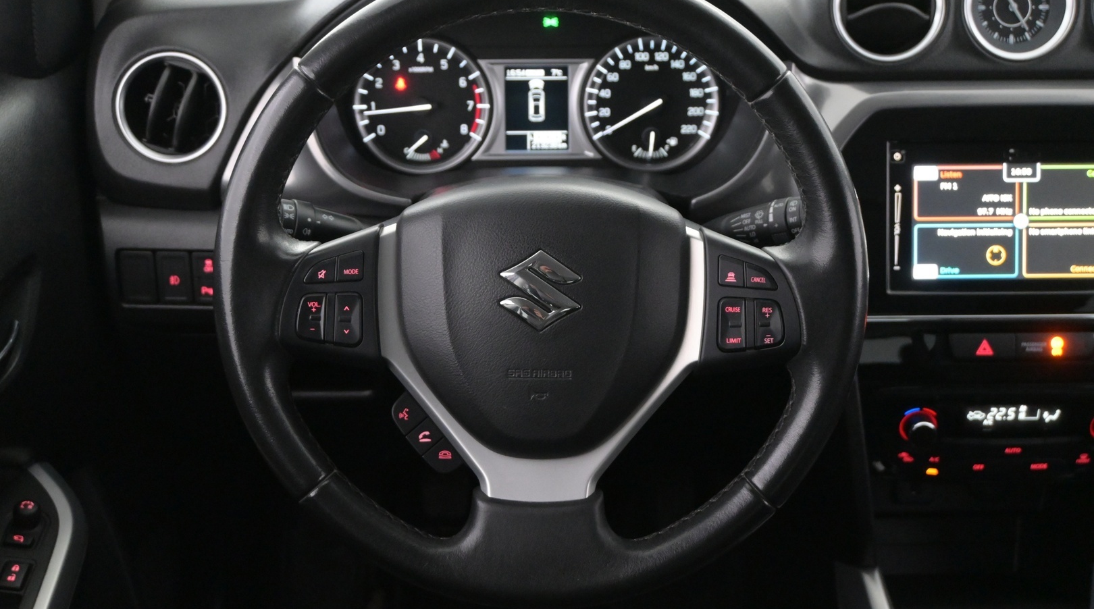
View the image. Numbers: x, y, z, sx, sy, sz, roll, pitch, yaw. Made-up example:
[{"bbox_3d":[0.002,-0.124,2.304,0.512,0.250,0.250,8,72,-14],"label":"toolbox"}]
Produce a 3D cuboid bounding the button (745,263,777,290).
[{"bbox_3d":[0.123,-0.016,0.735,0.018,0.015,0.008,0,-7,0],"label":"button"}]

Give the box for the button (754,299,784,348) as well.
[{"bbox_3d":[0.129,0.011,0.742,0.017,0.028,0.009,0,-6,0],"label":"button"}]

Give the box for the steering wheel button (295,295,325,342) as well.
[{"bbox_3d":[-0.137,0.009,0.742,0.017,0.027,0.009,0,-6,0],"label":"steering wheel button"}]

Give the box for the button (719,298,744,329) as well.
[{"bbox_3d":[0.107,0.005,0.741,0.014,0.017,0.008,0,-6,0],"label":"button"}]

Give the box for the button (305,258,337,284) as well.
[{"bbox_3d":[-0.130,-0.019,0.735,0.019,0.015,0.008,0,-7,0],"label":"button"}]

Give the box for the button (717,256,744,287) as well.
[{"bbox_3d":[0.106,-0.019,0.741,0.015,0.018,0.008,0,-6,0],"label":"button"}]

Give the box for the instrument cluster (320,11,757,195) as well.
[{"bbox_3d":[-0.006,-0.151,0.950,0.310,0.137,0.060,0,-9,0],"label":"instrument cluster"}]

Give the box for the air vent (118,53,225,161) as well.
[{"bbox_3d":[-0.267,-0.140,0.911,0.080,0.080,0.016,0,2,0],"label":"air vent"}]

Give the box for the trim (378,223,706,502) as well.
[{"bbox_3d":[-0.003,0.034,0.738,0.189,0.161,0.036,0,-6,0],"label":"trim"}]

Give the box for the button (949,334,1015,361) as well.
[{"bbox_3d":[0.314,0.031,0.920,0.047,0.020,0.012,0,-3,0],"label":"button"}]

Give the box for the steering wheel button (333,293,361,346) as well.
[{"bbox_3d":[-0.115,0.009,0.735,0.016,0.031,0.008,0,-7,0],"label":"steering wheel button"}]

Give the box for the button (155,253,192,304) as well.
[{"bbox_3d":[-0.259,-0.020,0.889,0.025,0.036,0.010,0,14,0],"label":"button"}]

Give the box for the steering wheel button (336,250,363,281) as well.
[{"bbox_3d":[-0.113,-0.022,0.735,0.015,0.018,0.008,0,-7,0],"label":"steering wheel button"}]

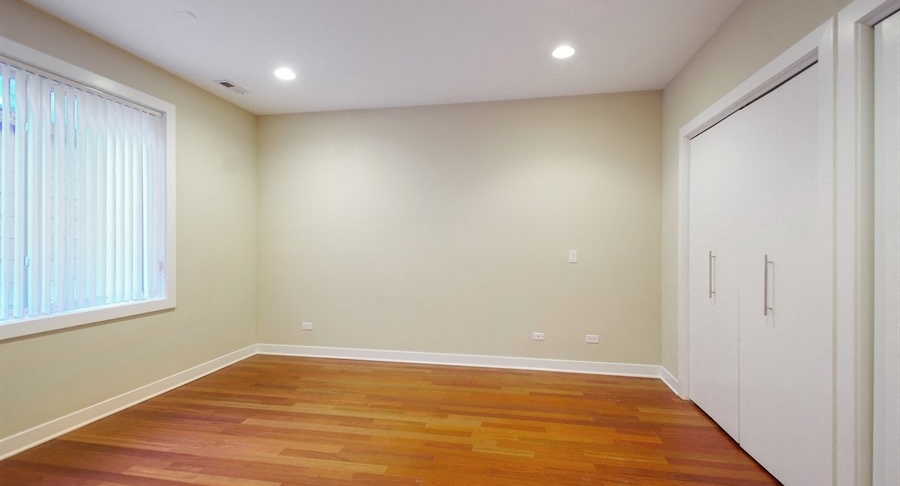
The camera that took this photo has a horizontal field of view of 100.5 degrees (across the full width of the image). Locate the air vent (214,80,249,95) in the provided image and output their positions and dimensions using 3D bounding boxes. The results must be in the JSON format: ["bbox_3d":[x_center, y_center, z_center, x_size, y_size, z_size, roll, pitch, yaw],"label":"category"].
[{"bbox_3d":[-2.009,-1.430,3.441,0.145,0.020,0.280,0,0,10],"label":"air vent"}]

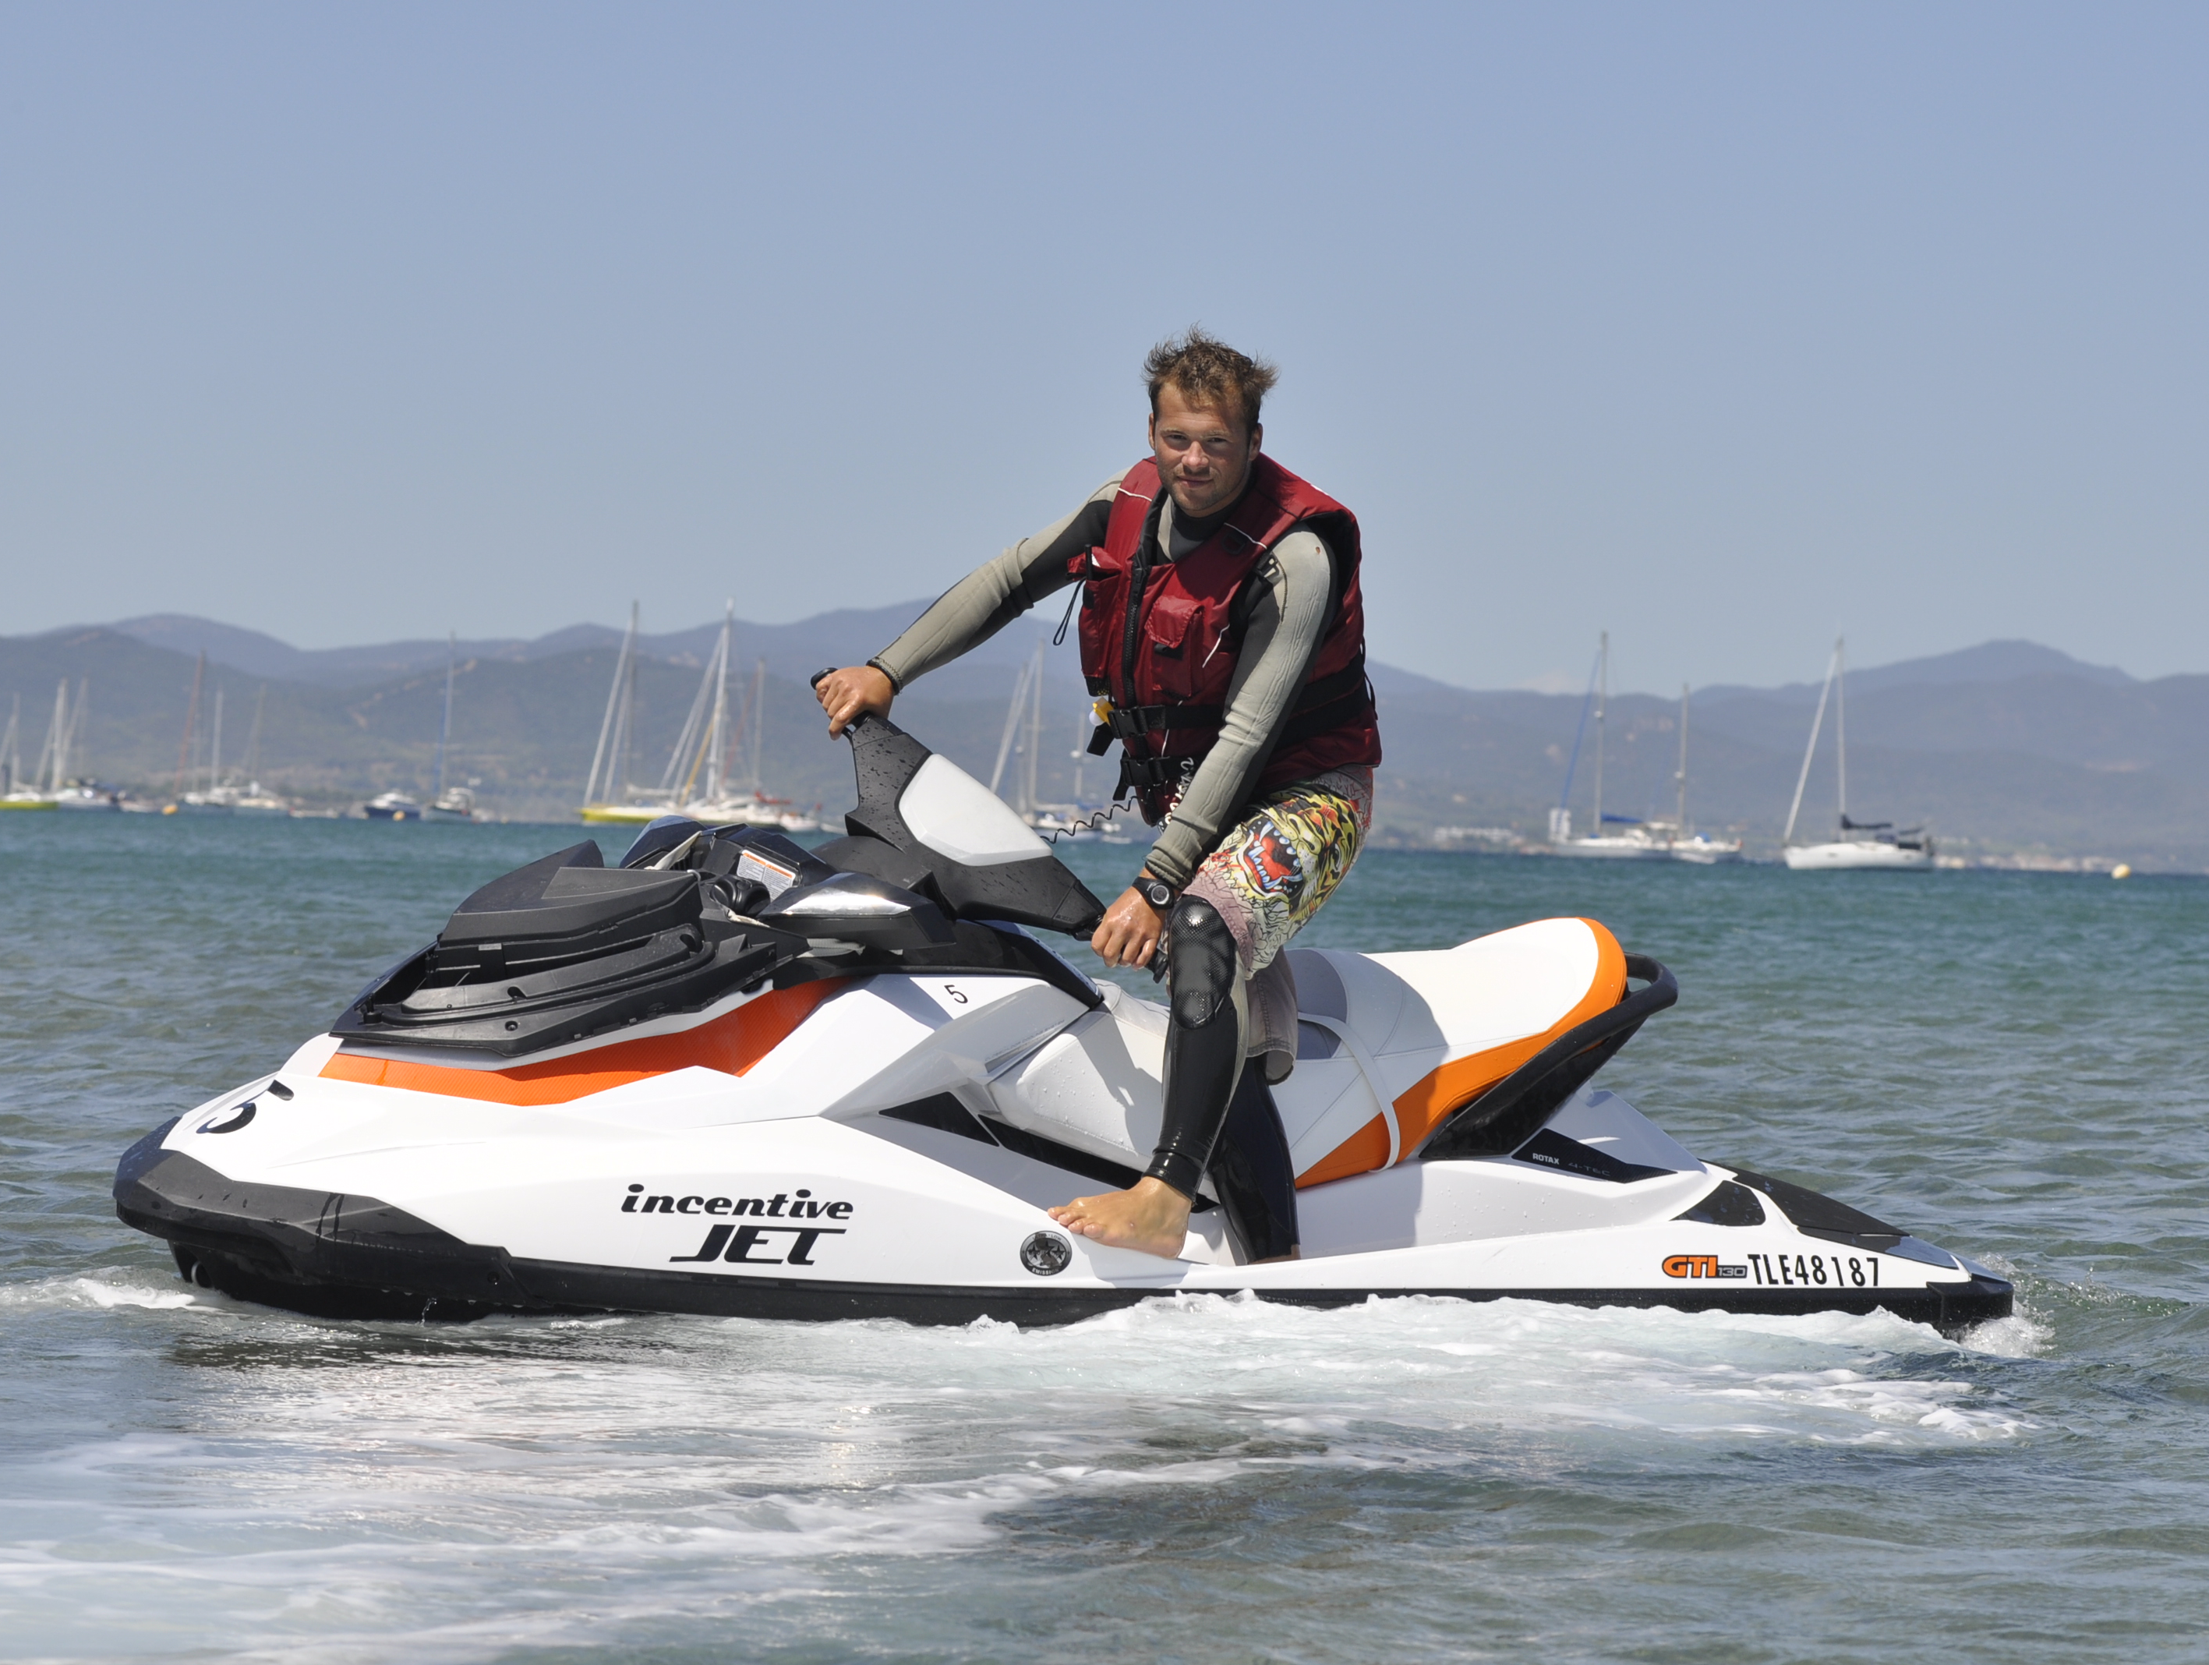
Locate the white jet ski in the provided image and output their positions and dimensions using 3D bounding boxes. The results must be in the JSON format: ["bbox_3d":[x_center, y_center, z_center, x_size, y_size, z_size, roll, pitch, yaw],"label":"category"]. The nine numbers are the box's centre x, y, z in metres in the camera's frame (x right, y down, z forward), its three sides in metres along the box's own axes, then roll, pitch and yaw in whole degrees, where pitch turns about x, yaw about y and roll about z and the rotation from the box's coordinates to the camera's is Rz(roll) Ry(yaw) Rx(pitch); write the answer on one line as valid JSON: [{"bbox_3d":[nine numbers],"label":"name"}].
[{"bbox_3d":[-0.110,0.370,13.350,3.300,1.150,1.220,2,6,-34],"label":"white jet ski"}]

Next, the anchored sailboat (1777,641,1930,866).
[{"bbox_3d":[49.177,-5.052,545.000,10.200,15.300,3.400,2,0,-5],"label":"anchored sailboat"}]

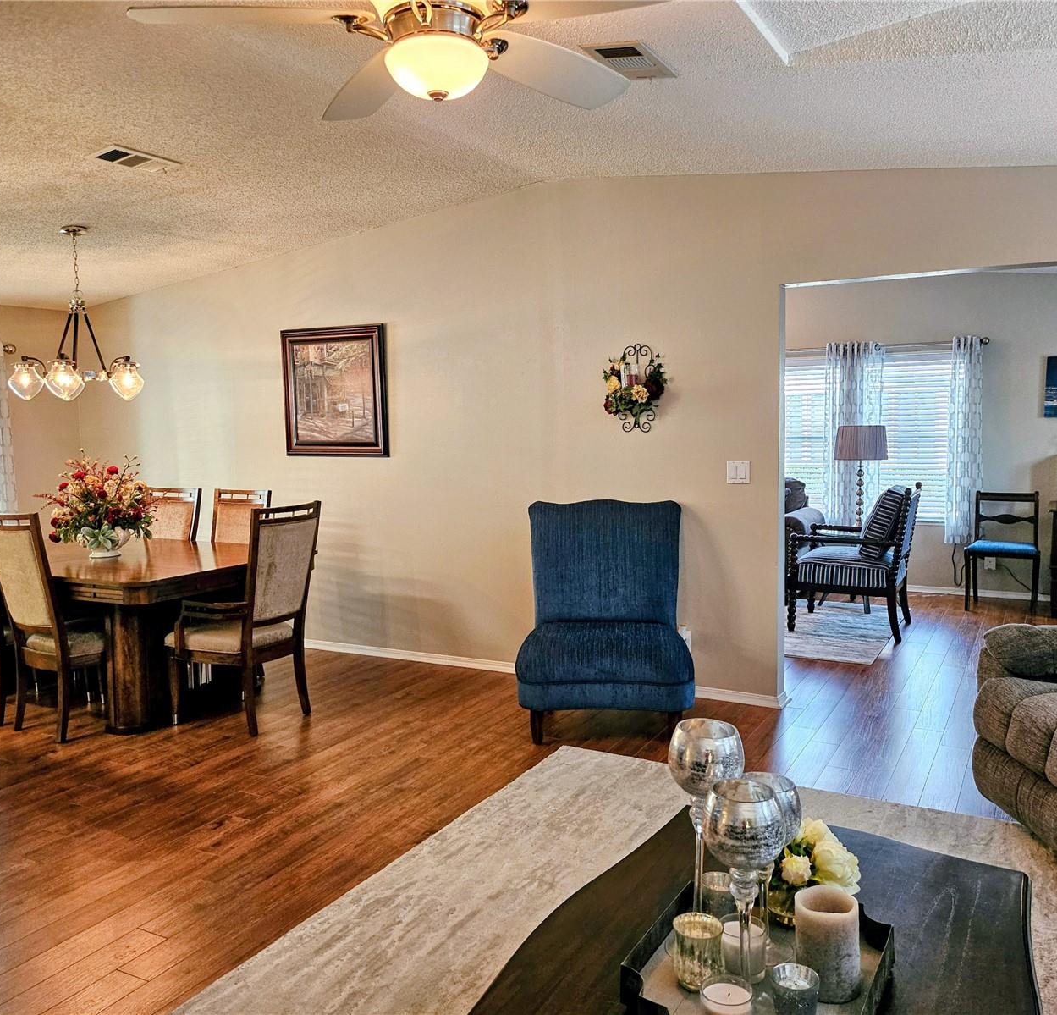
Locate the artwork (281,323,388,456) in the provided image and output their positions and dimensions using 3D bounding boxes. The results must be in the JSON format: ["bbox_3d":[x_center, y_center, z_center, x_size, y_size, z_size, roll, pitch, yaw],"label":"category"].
[{"bbox_3d":[-1.174,-0.697,5.676,0.740,0.760,0.040,2,6,29],"label":"artwork"}]

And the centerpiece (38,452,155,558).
[{"bbox_3d":[-2.370,-0.013,5.243,0.580,0.560,0.550,2,6,29],"label":"centerpiece"}]

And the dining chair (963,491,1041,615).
[{"bbox_3d":[3.569,0.325,7.071,0.475,0.875,0.490,2,6,29],"label":"dining chair"}]

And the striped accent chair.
[{"bbox_3d":[2.251,0.333,6.508,0.800,1.000,0.700,2,6,32],"label":"striped accent chair"}]

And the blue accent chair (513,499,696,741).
[{"bbox_3d":[0.366,0.508,4.529,0.790,1.055,0.780,0,5,6],"label":"blue accent chair"}]

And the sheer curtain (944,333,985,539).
[{"bbox_3d":[3.376,-0.509,7.264,0.260,1.610,0.110,2,6,29],"label":"sheer curtain"}]

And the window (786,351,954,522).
[{"bbox_3d":[2.731,-0.570,7.746,1.430,1.390,0.100,2,6,29],"label":"window"}]

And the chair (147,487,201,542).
[{"bbox_3d":[-2.385,0.431,5.799,0.500,1.080,0.620,2,6,29],"label":"chair"}]

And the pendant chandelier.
[{"bbox_3d":[-2.476,-1.064,5.178,0.720,0.960,0.720,2,6,29],"label":"pendant chandelier"}]

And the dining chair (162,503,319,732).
[{"bbox_3d":[-1.404,0.515,4.642,0.600,1.080,0.570,2,6,29],"label":"dining chair"}]

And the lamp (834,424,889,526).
[{"bbox_3d":[2.442,-0.179,6.901,0.400,0.850,0.400,2,6,29],"label":"lamp"}]

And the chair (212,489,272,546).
[{"bbox_3d":[-1.787,0.447,5.246,0.490,1.050,0.610,2,6,29],"label":"chair"}]

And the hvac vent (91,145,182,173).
[{"bbox_3d":[-1.657,-1.454,3.958,0.200,0.025,0.350,-5,3,30],"label":"hvac vent"}]

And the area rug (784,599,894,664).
[{"bbox_3d":[1.332,0.804,6.972,2.600,0.012,1.900,2,6,29],"label":"area rug"}]

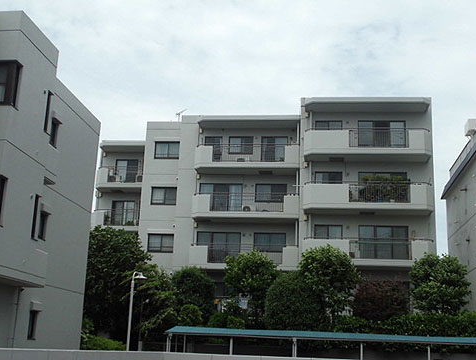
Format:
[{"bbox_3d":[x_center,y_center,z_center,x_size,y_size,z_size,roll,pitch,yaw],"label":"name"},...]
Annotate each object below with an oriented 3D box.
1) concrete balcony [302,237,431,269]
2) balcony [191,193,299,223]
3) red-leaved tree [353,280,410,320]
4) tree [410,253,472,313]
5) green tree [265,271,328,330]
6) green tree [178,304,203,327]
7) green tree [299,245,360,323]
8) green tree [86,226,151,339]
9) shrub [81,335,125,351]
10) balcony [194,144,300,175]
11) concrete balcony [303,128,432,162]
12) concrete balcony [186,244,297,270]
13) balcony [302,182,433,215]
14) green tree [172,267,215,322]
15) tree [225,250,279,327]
[{"bbox_3d":[6.356,3.679,34.036,6.300,1.370,1.400,1,-14,6],"label":"concrete balcony"},{"bbox_3d":[0.449,1.591,38.469,5.850,1.390,1.400,1,-14,6],"label":"balcony"},{"bbox_3d":[6.312,5.465,30.726,2.440,2.010,2.080,1,-14,6],"label":"red-leaved tree"},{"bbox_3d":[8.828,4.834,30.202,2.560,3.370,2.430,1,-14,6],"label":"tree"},{"bbox_3d":[2.447,5.059,29.070,2.674,2.528,2.540,1,-14,6],"label":"green tree"},{"bbox_3d":[-1.877,5.371,27.391,0.960,0.892,0.912,1,-14,6],"label":"green tree"},{"bbox_3d":[4.050,4.758,30.739,2.730,3.830,2.590,1,-14,6],"label":"green tree"},{"bbox_3d":[-5.182,4.329,29.069,3.093,4.827,2.938,1,-14,6],"label":"green tree"},{"bbox_3d":[-5.193,6.453,25.897,1.890,1.340,1.510,1,-14,6],"label":"shrub"},{"bbox_3d":[0.551,-1.139,39.169,5.850,1.410,1.400,1,-14,6],"label":"balcony"},{"bbox_3d":[6.563,-1.756,35.429,6.300,1.360,1.400,1,-14,6],"label":"concrete balcony"},{"bbox_3d":[0.349,4.287,37.778,5.850,1.360,1.400,1,-14,6],"label":"concrete balcony"},{"bbox_3d":[6.459,0.988,34.726,6.300,1.390,1.400,1,-14,6],"label":"balcony"},{"bbox_3d":[-1.952,5.112,30.377,1.863,2.643,1.770,1,-14,6],"label":"green tree"},{"bbox_3d":[0.627,5.031,31.455,2.410,3.690,2.340,1,-14,6],"label":"tree"}]

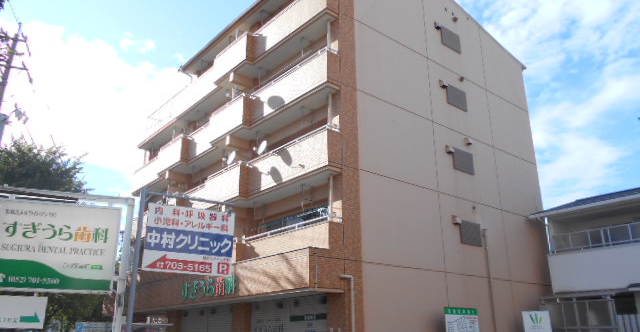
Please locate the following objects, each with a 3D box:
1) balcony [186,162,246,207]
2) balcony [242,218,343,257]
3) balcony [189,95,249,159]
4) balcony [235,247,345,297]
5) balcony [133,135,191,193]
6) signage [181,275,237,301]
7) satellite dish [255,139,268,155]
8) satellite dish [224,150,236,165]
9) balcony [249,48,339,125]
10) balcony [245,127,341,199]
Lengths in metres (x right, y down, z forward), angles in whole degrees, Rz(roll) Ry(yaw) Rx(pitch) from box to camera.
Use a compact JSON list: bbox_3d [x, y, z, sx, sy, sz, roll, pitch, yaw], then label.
[{"bbox_3d":[-4.118,1.302,19.475,1.250,1.430,5.300,15,-24,-37],"label":"balcony"},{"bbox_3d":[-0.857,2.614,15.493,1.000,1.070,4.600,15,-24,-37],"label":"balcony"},{"bbox_3d":[-4.109,-1.348,20.442,1.270,1.470,5.350,15,-24,-37],"label":"balcony"},{"bbox_3d":[-1.059,3.311,14.427,1.270,1.130,3.920,15,-24,-37],"label":"balcony"},{"bbox_3d":[-8.171,0.212,25.272,1.300,1.380,7.000,15,-24,-37],"label":"balcony"},{"bbox_3d":[-3.971,4.301,16.867,0.120,0.680,3.970,15,-24,-37],"label":"signage"},{"bbox_3d":[-2.046,-0.652,16.755,0.360,0.500,0.460,25,-28,-24],"label":"satellite dish"},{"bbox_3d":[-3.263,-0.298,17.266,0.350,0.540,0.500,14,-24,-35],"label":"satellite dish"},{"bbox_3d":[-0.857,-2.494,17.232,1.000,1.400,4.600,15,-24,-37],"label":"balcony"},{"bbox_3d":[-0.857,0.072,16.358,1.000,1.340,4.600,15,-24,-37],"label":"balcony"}]

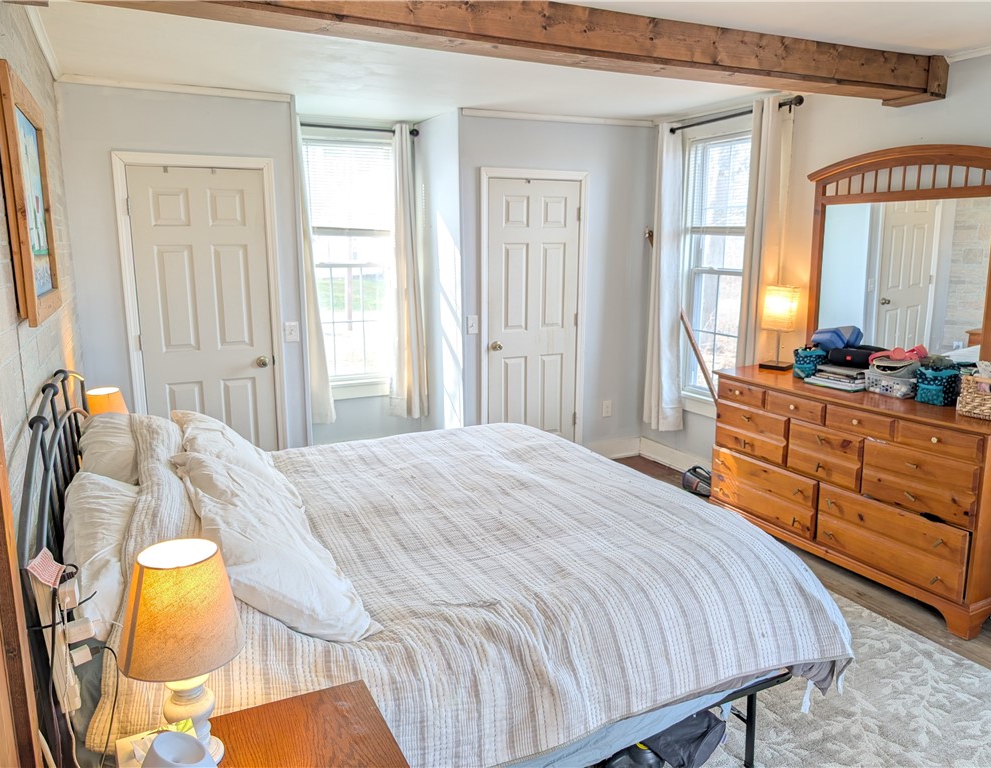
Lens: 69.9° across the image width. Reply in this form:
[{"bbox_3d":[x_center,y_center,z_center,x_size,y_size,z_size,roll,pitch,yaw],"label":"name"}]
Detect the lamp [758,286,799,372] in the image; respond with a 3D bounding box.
[{"bbox_3d":[1.646,-0.320,4.101,0.151,0.477,0.151,9,14,38],"label":"lamp"}]

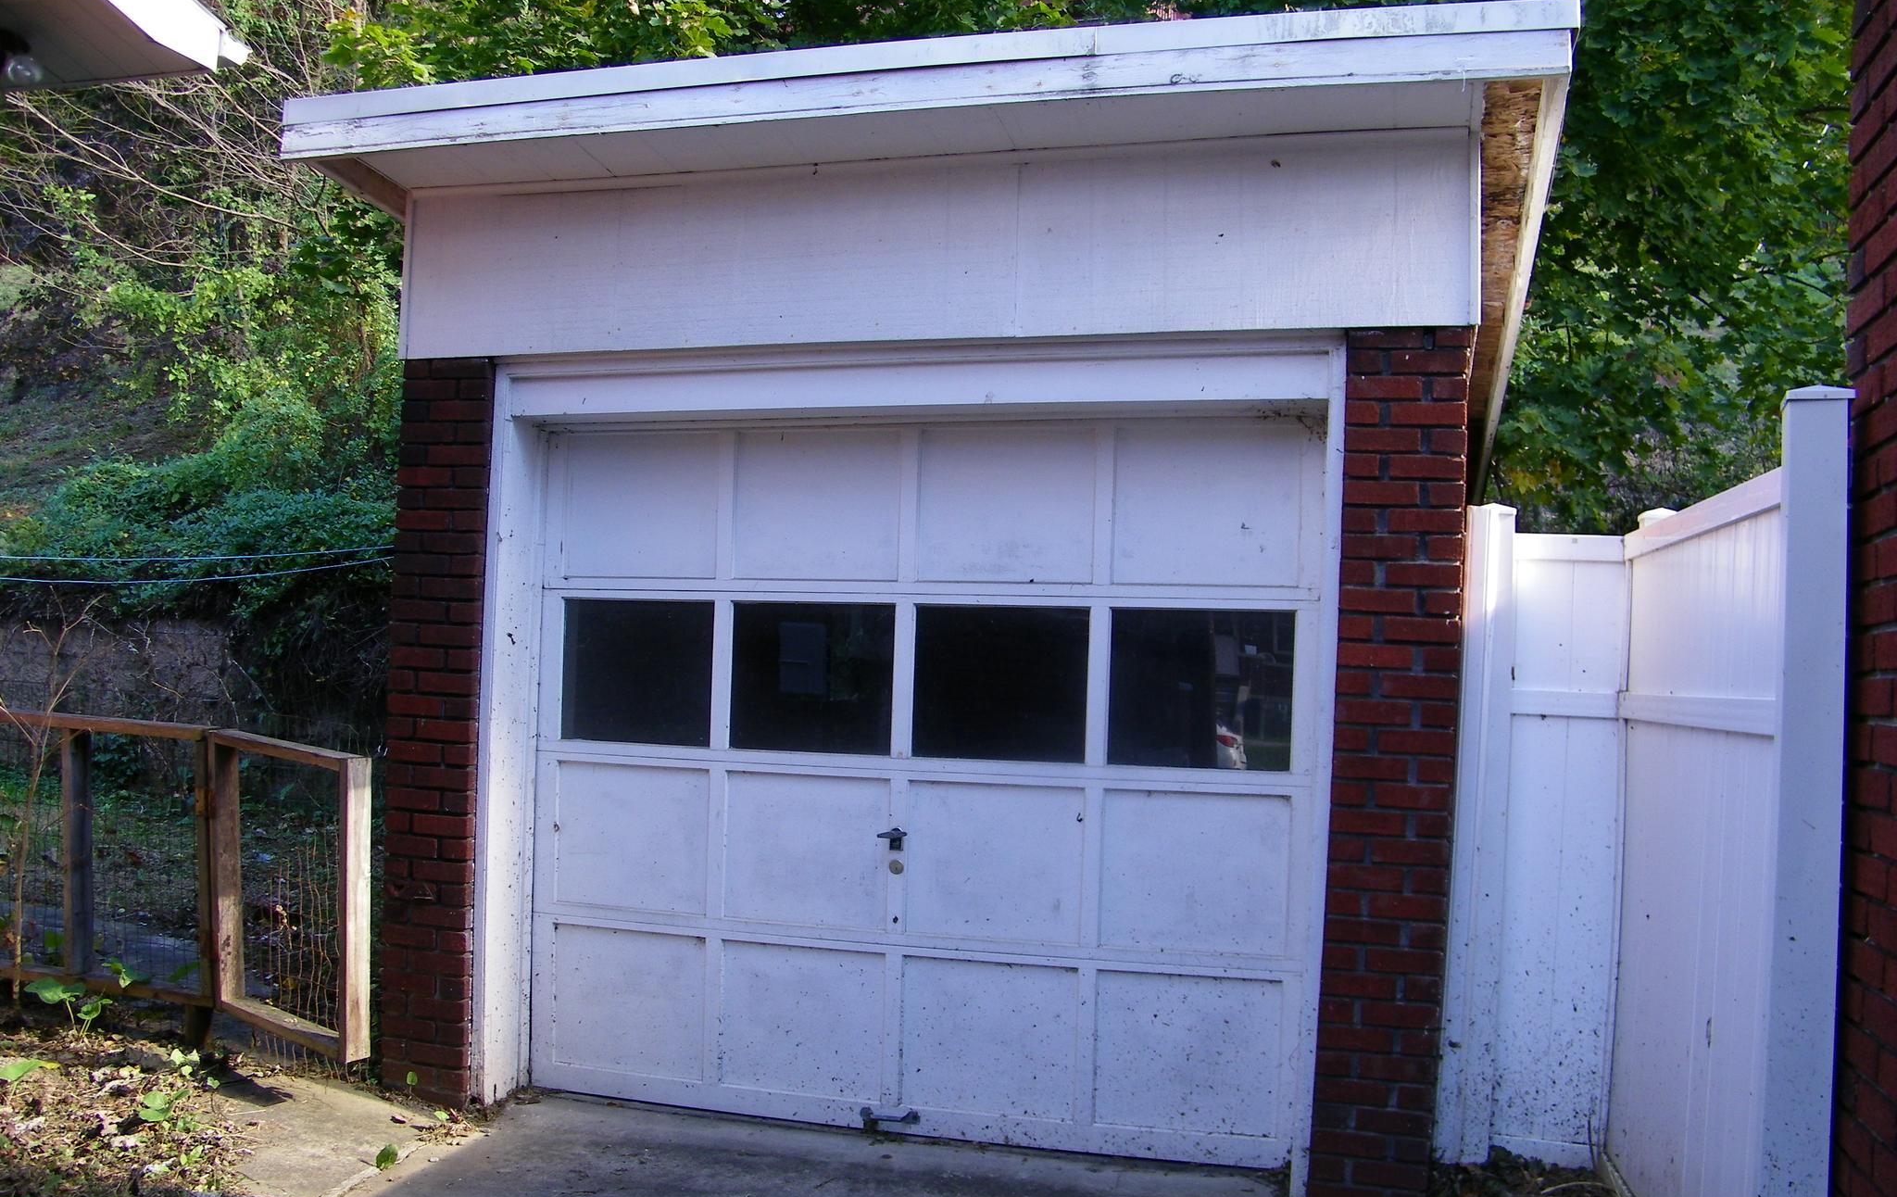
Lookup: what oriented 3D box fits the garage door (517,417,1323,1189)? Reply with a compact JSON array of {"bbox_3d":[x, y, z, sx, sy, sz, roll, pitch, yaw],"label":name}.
[{"bbox_3d":[-0.149,0.509,4.514,2.370,2.085,0.080,2,-1,15],"label":"garage door"}]

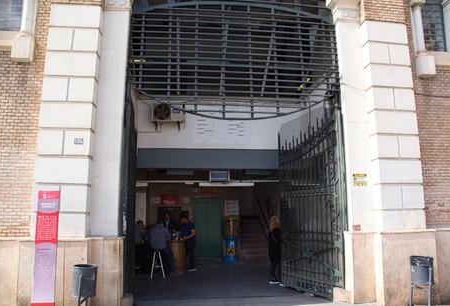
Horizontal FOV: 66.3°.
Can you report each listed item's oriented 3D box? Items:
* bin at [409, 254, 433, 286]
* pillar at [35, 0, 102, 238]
[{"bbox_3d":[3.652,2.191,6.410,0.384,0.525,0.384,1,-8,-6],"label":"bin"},{"bbox_3d":[-2.913,-0.665,6.432,0.919,4.344,0.343,1,-8,-6],"label":"pillar"}]

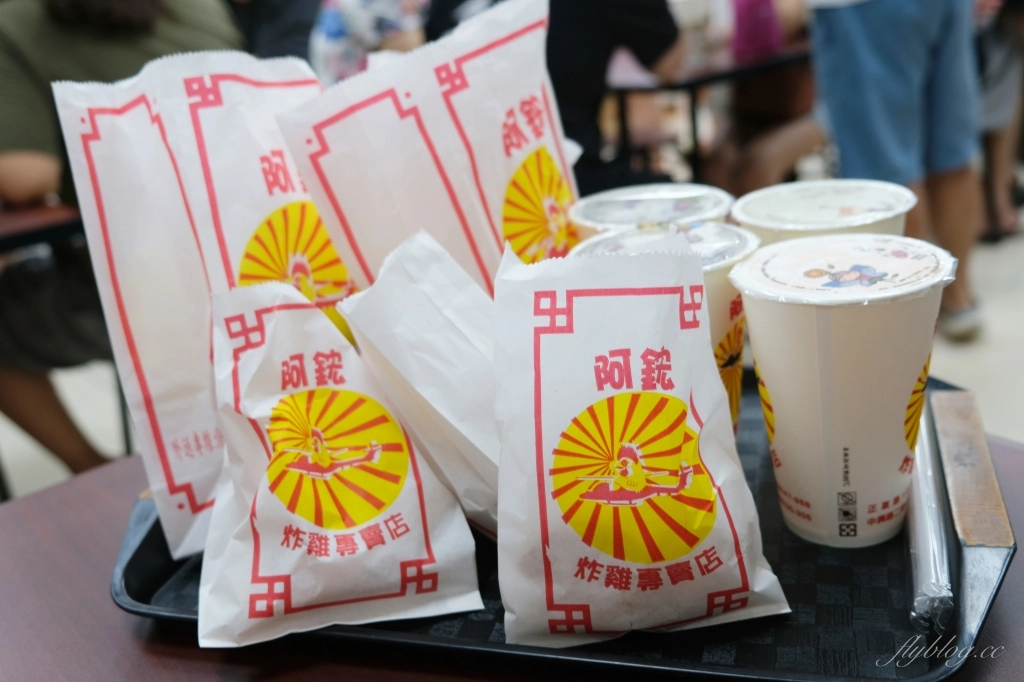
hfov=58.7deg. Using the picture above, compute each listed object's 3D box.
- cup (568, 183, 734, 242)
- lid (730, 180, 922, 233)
[{"bbox_3d":[0.090,-0.021,0.551,0.095,0.127,0.095,-8,22,3],"label":"cup"},{"bbox_3d":[0.168,-0.072,0.493,0.097,0.008,0.097,-8,22,3],"label":"lid"}]

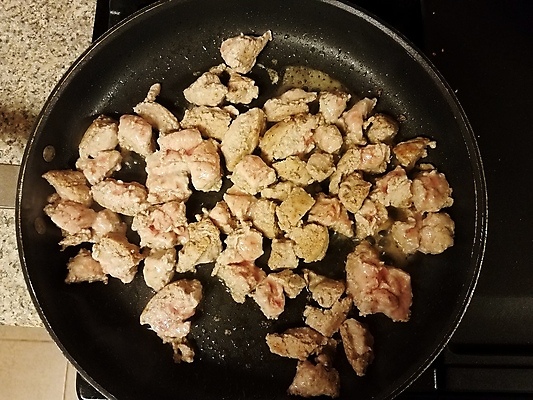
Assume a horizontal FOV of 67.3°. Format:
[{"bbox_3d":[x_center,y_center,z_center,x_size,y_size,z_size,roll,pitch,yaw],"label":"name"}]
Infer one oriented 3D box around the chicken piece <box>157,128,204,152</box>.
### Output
[{"bbox_3d":[-0.065,-0.044,0.303,0.033,0.019,0.018,-11,79,-3],"label":"chicken piece"}]

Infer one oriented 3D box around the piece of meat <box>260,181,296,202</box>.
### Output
[{"bbox_3d":[0.010,-0.005,0.298,0.030,0.016,0.018,-8,79,-1],"label":"piece of meat"}]

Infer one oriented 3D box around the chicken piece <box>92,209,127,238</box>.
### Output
[{"bbox_3d":[-0.113,0.019,0.289,0.024,0.019,0.025,-11,79,-2],"label":"chicken piece"}]

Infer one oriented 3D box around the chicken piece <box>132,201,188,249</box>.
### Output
[{"bbox_3d":[-0.077,0.020,0.293,0.040,0.022,0.033,-8,80,-1],"label":"chicken piece"}]

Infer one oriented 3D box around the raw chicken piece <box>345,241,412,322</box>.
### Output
[{"bbox_3d":[0.080,0.057,0.283,0.046,0.023,0.056,1,78,-1],"label":"raw chicken piece"}]

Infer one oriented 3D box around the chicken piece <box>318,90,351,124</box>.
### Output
[{"bbox_3d":[0.054,-0.073,0.316,0.022,0.018,0.027,-8,80,0],"label":"chicken piece"}]

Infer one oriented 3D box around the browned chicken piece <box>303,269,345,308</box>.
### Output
[{"bbox_3d":[0.039,0.064,0.285,0.032,0.018,0.021,16,78,2],"label":"browned chicken piece"}]

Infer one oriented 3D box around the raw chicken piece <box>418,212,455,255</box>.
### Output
[{"bbox_3d":[0.125,0.024,0.293,0.025,0.021,0.031,10,80,2],"label":"raw chicken piece"}]

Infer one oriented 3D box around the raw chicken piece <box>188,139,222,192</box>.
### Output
[{"bbox_3d":[-0.045,-0.025,0.299,0.024,0.022,0.040,-11,79,-3],"label":"raw chicken piece"}]

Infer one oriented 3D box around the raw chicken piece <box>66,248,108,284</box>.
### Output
[{"bbox_3d":[-0.126,0.047,0.283,0.030,0.017,0.024,2,79,1],"label":"raw chicken piece"}]

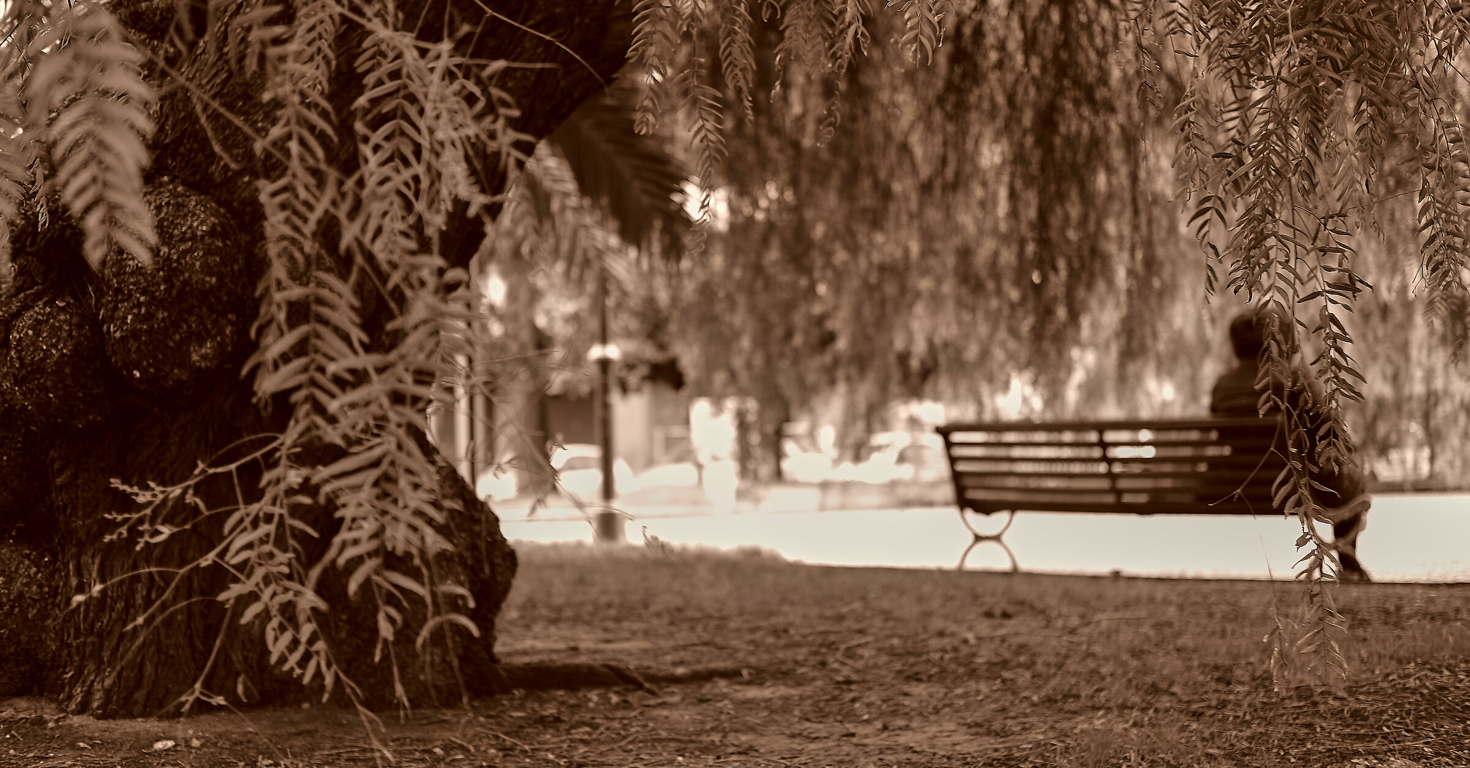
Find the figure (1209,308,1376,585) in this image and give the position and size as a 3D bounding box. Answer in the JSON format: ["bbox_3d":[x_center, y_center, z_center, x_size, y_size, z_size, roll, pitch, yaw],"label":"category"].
[{"bbox_3d":[2.725,0.316,10.586,0.800,1.300,0.520,2,-3,-41],"label":"figure"}]

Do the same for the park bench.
[{"bbox_3d":[2.107,0.593,11.137,0.689,0.790,2.292,2,-3,-41],"label":"park bench"}]

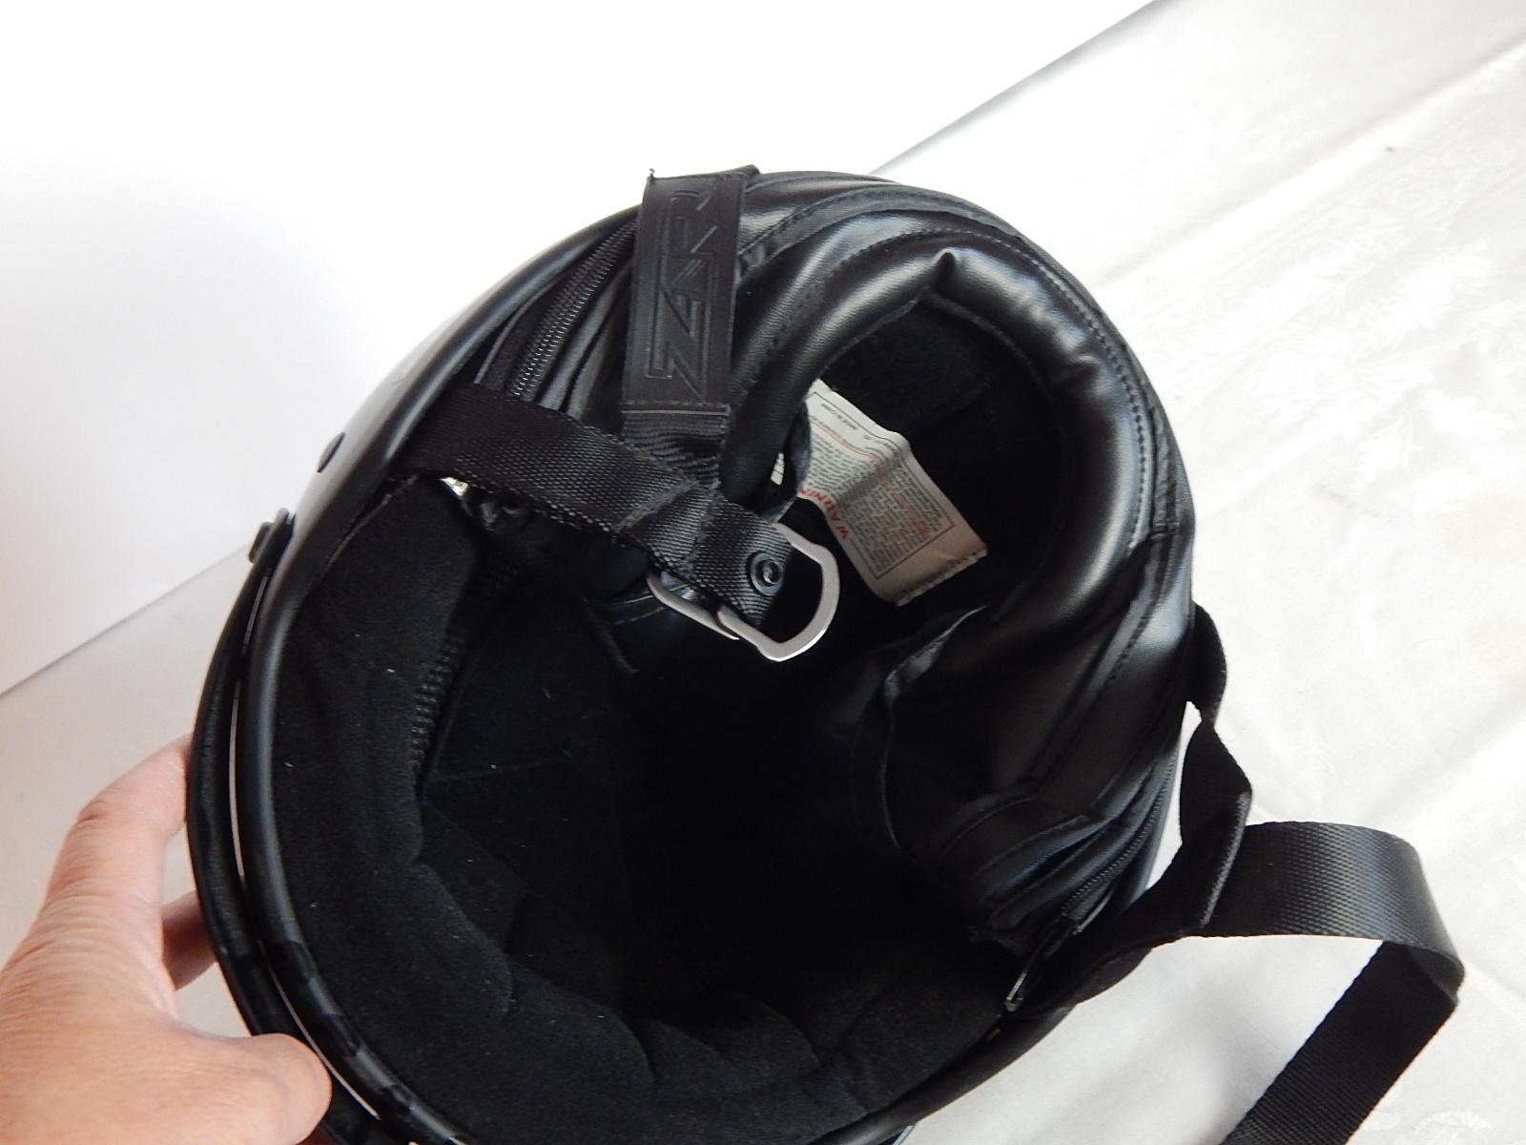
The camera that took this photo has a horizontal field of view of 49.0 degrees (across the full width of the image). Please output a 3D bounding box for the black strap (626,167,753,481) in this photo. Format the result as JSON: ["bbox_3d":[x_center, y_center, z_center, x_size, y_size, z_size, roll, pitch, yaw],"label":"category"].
[{"bbox_3d":[-0.019,-0.060,0.402,0.025,0.013,0.088,1,60,4],"label":"black strap"}]

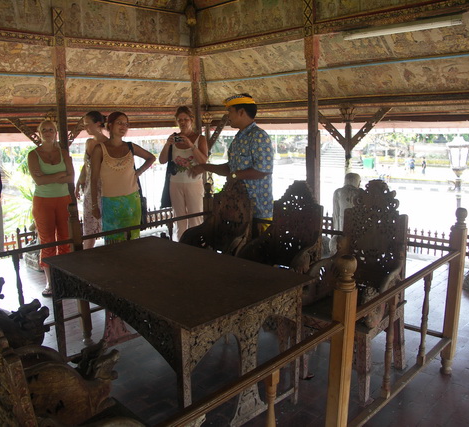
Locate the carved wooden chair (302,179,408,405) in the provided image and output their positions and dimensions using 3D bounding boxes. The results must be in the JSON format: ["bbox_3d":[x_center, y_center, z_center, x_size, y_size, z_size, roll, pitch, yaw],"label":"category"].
[{"bbox_3d":[0.709,0.402,2.729,0.570,1.170,0.490,-12,15,-43],"label":"carved wooden chair"}]

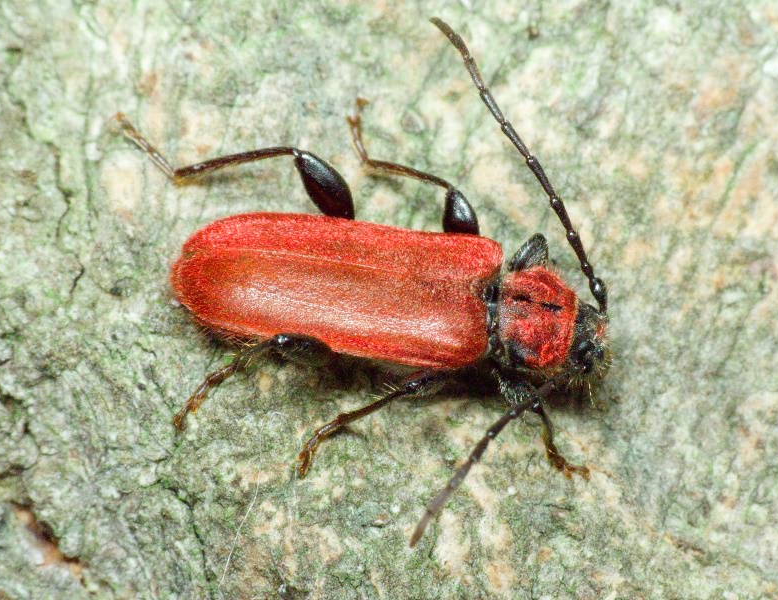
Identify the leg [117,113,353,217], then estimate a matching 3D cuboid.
[{"bbox_3d":[-0.004,-0.003,0.068,0.007,0.002,0.002,25,58,12],"label":"leg"}]

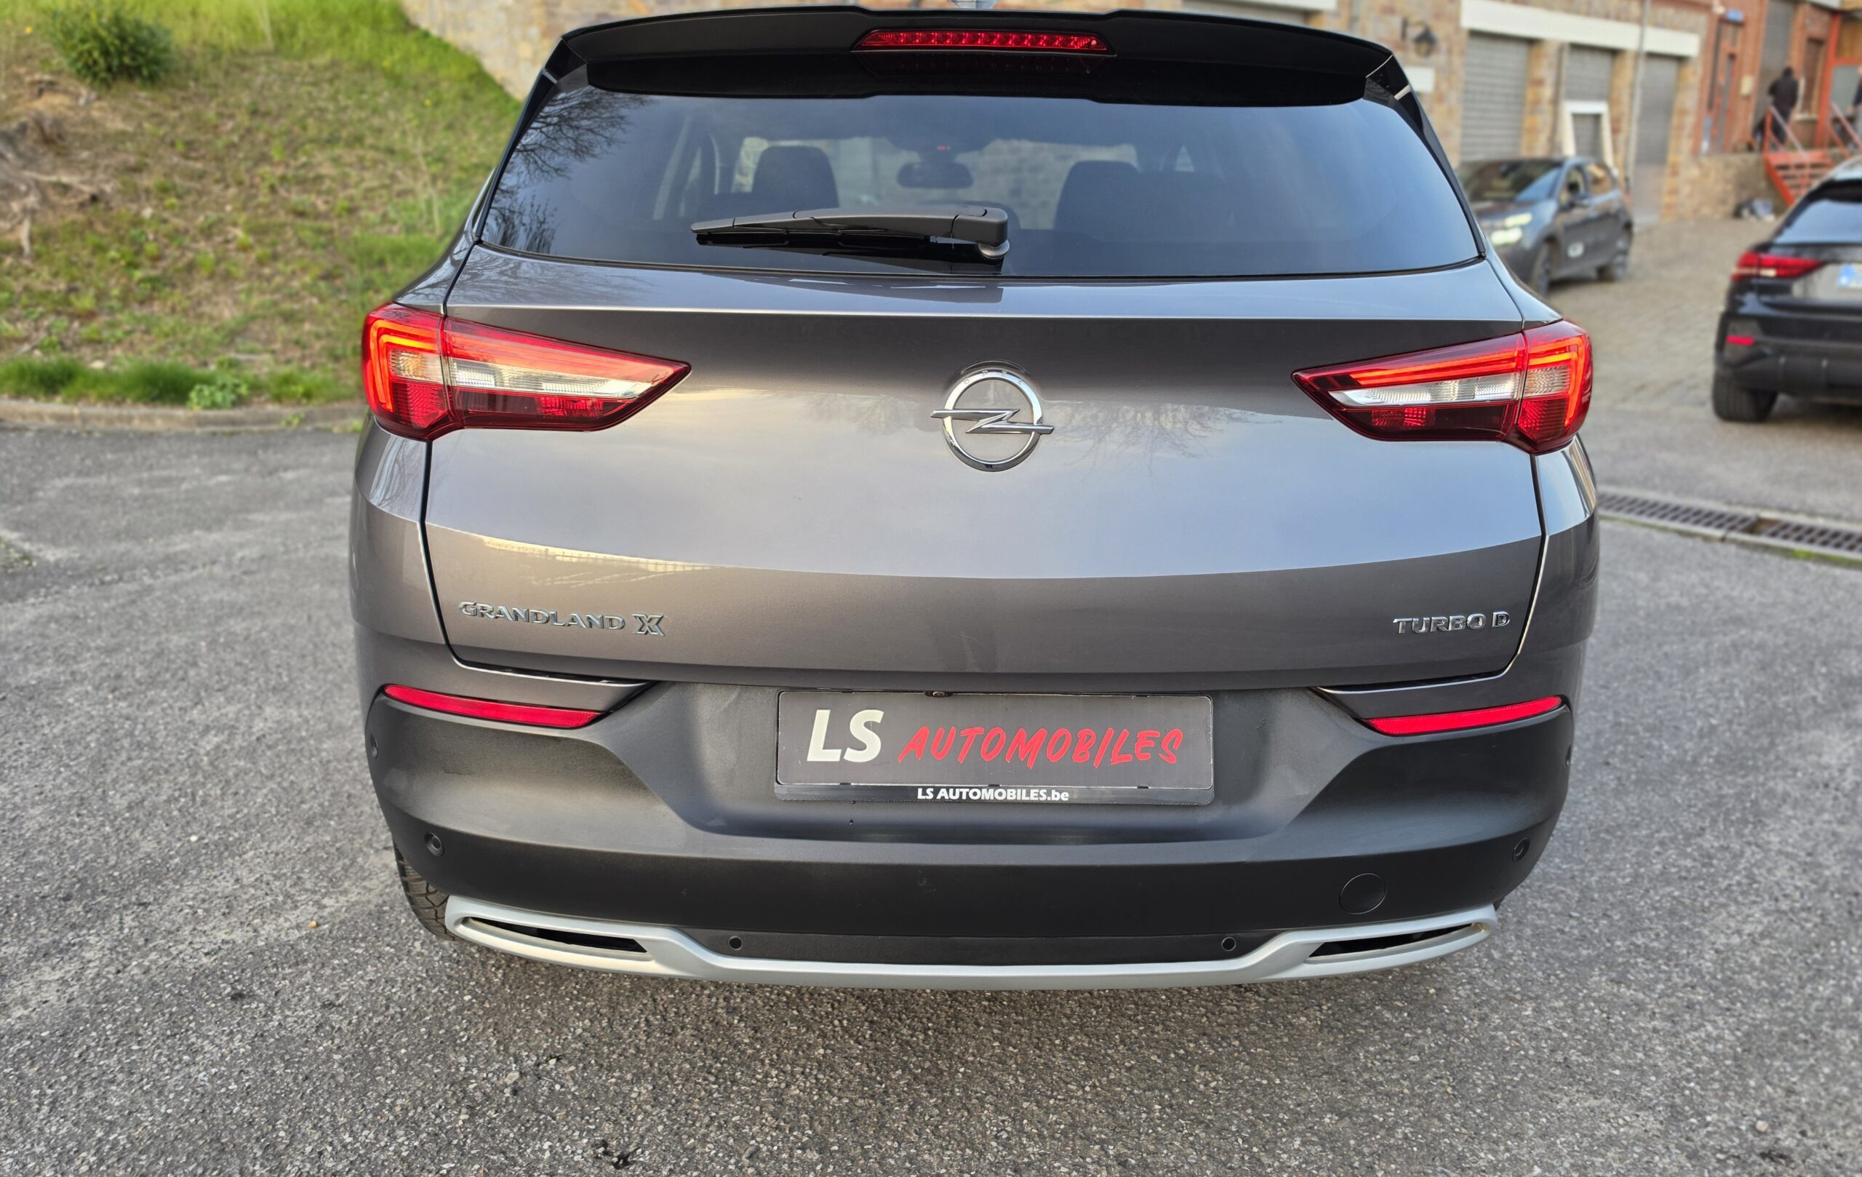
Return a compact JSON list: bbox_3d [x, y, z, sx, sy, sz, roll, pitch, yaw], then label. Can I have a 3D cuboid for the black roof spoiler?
[{"bbox_3d":[0.069,-0.695,1.607,1.080,0.125,0.270,1,17,-1],"label":"black roof spoiler"}]

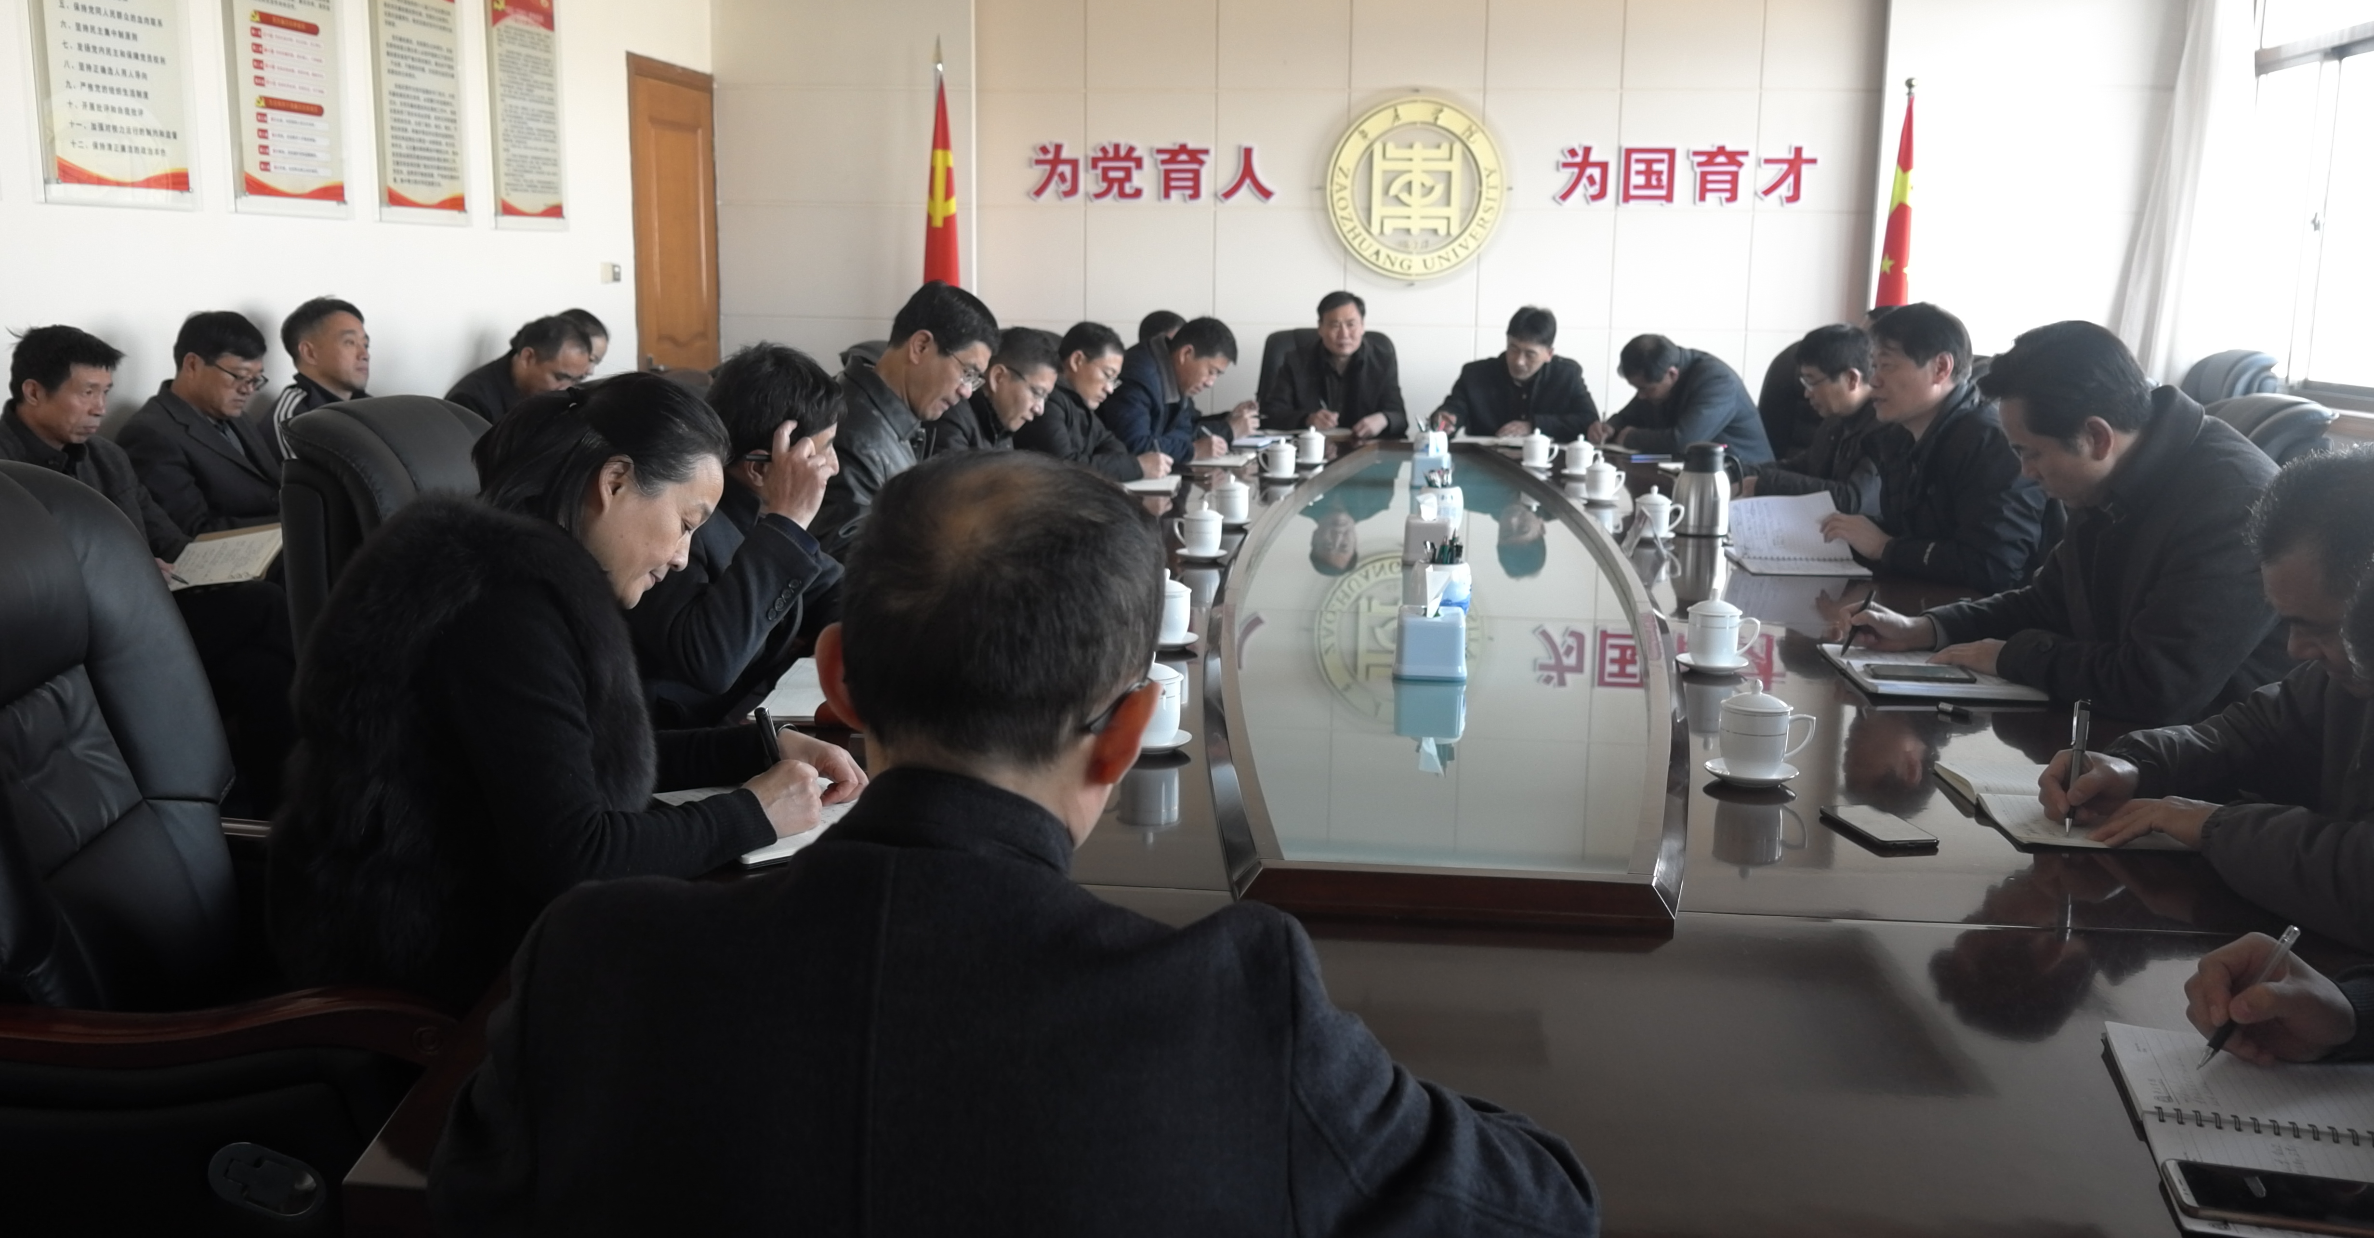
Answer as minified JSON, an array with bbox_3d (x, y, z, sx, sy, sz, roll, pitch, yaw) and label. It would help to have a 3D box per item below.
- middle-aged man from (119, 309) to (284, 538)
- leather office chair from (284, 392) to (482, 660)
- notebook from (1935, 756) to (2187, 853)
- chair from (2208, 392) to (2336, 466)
[{"bbox_3d":[-2.120,-0.104,4.413,0.780,1.240,0.550,2,10,6],"label":"middle-aged man"},{"bbox_3d":[-1.054,0.224,3.056,0.740,1.170,0.660,2,11,9],"label":"leather office chair"},{"bbox_3d":[1.035,0.212,2.116,0.245,0.025,0.345,2,10,6],"label":"notebook"},{"bbox_3d":[2.022,0.090,4.044,0.750,1.177,0.670,1,11,4],"label":"chair"}]

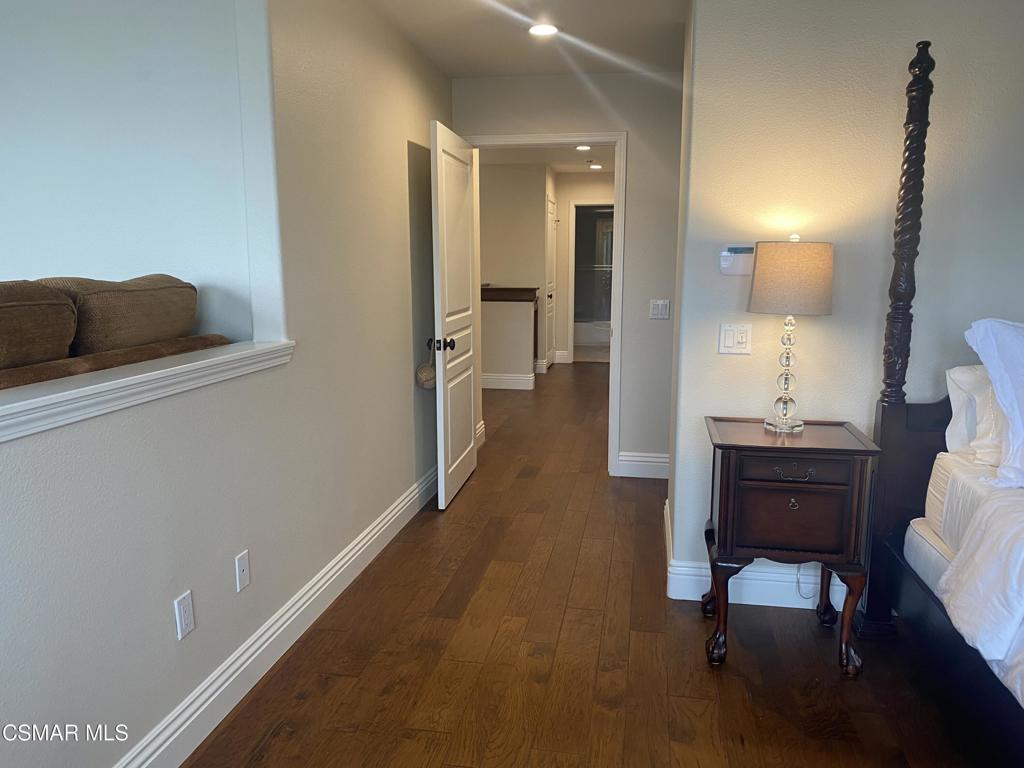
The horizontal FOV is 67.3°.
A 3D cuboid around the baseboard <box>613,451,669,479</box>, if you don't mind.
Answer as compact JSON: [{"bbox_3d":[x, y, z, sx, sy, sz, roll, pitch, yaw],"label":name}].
[{"bbox_3d":[0.836,0.515,4.853,0.315,0.156,0.020,2,9,10],"label":"baseboard"}]

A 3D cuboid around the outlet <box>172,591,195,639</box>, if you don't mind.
[{"bbox_3d":[-0.893,0.636,2.113,0.012,0.115,0.071,2,9,10],"label":"outlet"}]

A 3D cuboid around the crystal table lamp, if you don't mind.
[{"bbox_3d":[0.981,-0.182,2.718,0.288,0.675,0.288,2,9,10],"label":"crystal table lamp"}]

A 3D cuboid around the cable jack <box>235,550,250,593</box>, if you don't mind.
[{"bbox_3d":[-0.838,0.587,2.413,0.012,0.115,0.071,2,9,10],"label":"cable jack"}]

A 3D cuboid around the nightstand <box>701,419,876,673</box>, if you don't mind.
[{"bbox_3d":[0.940,0.547,2.708,0.510,0.768,0.460,2,9,10],"label":"nightstand"}]

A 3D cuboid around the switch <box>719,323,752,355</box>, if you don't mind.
[{"bbox_3d":[0.851,-0.170,2.925,0.117,0.115,0.012,2,9,10],"label":"switch"}]

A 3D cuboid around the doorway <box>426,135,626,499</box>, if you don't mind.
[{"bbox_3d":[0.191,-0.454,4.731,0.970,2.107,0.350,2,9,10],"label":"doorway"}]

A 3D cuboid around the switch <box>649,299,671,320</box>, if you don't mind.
[{"bbox_3d":[0.904,-0.450,4.688,0.116,0.115,0.012,2,9,10],"label":"switch"}]

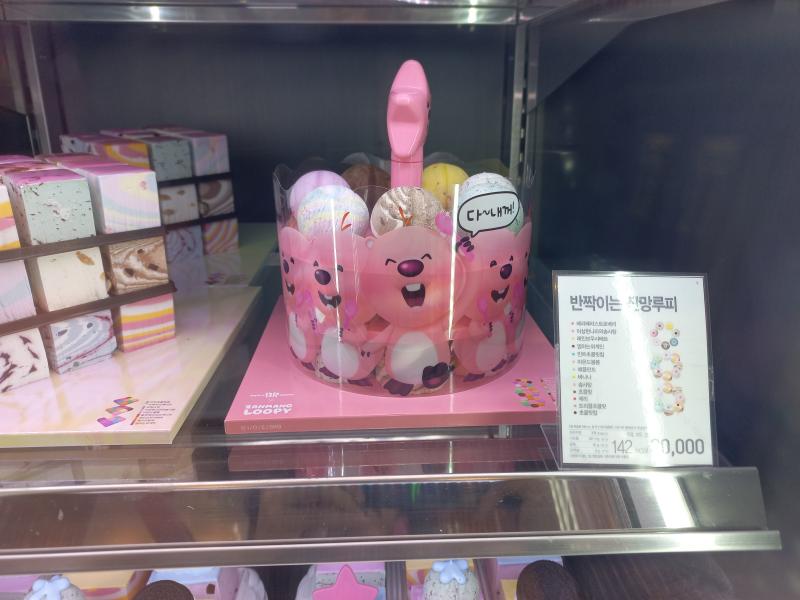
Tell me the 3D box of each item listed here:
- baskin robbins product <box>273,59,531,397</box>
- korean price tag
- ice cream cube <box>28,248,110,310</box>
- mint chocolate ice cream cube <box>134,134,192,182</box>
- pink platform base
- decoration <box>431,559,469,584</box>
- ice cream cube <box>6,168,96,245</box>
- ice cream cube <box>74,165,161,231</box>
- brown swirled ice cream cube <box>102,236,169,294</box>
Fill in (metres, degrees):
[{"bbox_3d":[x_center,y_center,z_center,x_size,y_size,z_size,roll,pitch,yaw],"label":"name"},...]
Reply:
[{"bbox_3d":[0.004,-0.066,0.436,0.185,0.212,0.185,-1,20,-2],"label":"baskin robbins product"},{"bbox_3d":[0.136,0.040,0.336,0.091,0.113,0.005,0,-5,0],"label":"korean price tag"},{"bbox_3d":[-0.245,-0.020,0.422,0.040,0.040,0.040,18,27,40],"label":"ice cream cube"},{"bbox_3d":[-0.270,-0.163,0.670,0.040,0.040,0.040,-17,26,-39],"label":"mint chocolate ice cream cube"},{"bbox_3d":[0.003,0.037,0.477,0.235,0.010,0.235,-1,20,-2],"label":"pink platform base"},{"bbox_3d":[0.034,0.181,0.390,0.024,0.023,0.007,0,-21,0],"label":"decoration"},{"bbox_3d":[-0.245,-0.065,0.405,0.040,0.040,0.040,18,27,40],"label":"ice cream cube"},{"bbox_3d":[-0.212,-0.077,0.437,0.040,0.040,0.040,18,27,40],"label":"ice cream cube"},{"bbox_3d":[-0.212,-0.032,0.453,0.040,0.040,0.040,18,27,40],"label":"brown swirled ice cream cube"}]

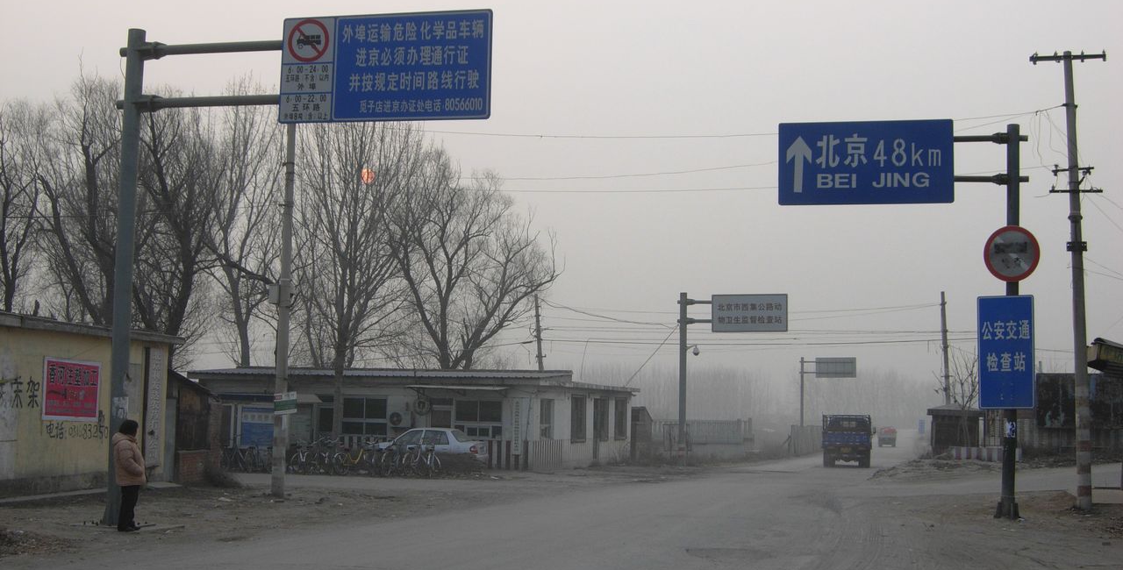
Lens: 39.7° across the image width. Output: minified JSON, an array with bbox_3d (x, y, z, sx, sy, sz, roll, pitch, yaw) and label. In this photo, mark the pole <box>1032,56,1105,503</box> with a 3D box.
[{"bbox_3d":[10.134,-0.151,30.637,1.450,9.073,0.500,-1,-6,4],"label":"pole"}]

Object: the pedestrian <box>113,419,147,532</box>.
[{"bbox_3d":[-5.998,2.637,21.669,0.420,1.560,0.500,3,-5,-18],"label":"pedestrian"}]

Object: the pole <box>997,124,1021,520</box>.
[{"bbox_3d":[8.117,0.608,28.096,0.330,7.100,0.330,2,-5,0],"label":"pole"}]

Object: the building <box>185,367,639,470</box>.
[{"bbox_3d":[-5.314,5.034,59.255,13.600,3.400,11.600,-1,-5,19],"label":"building"}]

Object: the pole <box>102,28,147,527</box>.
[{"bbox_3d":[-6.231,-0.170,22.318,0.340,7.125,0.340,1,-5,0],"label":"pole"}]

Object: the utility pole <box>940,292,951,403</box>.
[{"bbox_3d":[18.163,4.330,73.397,0.350,8.119,0.350,-1,-6,0],"label":"utility pole"}]

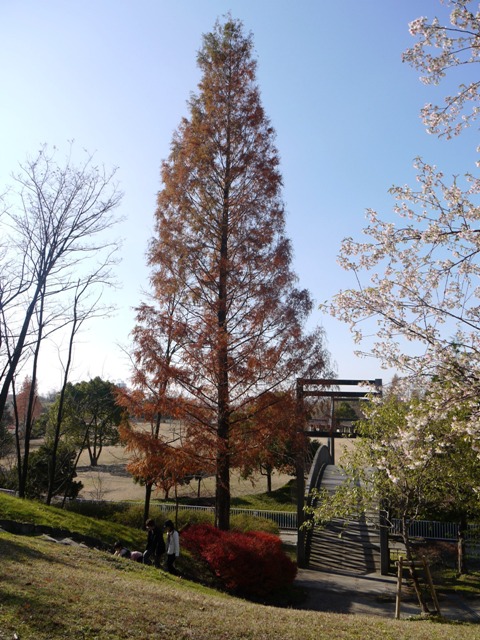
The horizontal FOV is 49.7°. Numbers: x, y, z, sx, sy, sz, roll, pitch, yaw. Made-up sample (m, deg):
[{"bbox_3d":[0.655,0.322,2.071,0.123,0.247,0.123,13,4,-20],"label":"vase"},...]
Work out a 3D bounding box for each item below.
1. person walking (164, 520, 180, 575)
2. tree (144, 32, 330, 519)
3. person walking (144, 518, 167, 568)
[{"bbox_3d":[-1.923,6.503,14.654,0.500,1.570,0.450,1,-9,-6],"label":"person walking"},{"bbox_3d":[-0.282,-2.272,20.618,7.000,21.500,7.000,0,-9,0],"label":"tree"},{"bbox_3d":[-2.423,6.495,14.756,0.620,1.650,0.500,1,-9,-6],"label":"person walking"}]

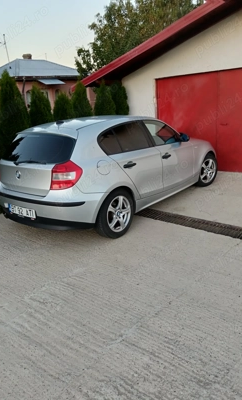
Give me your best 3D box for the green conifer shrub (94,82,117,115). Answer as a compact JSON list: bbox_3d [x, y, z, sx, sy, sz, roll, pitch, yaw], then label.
[{"bbox_3d":[-0.328,-1.797,7.807,0.640,2.244,0.640,8,20,38],"label":"green conifer shrub"}]

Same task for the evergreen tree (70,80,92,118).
[{"bbox_3d":[-0.808,-1.572,7.229,0.640,2.209,0.640,8,20,38],"label":"evergreen tree"}]

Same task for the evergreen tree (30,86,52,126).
[{"bbox_3d":[-1.550,-1.205,6.339,0.640,2.117,0.640,8,20,38],"label":"evergreen tree"}]

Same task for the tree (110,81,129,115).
[{"bbox_3d":[0.003,-1.921,8.210,0.620,2.206,0.620,8,20,38],"label":"tree"}]

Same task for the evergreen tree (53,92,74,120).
[{"bbox_3d":[-1.157,-1.308,6.826,0.620,1.983,0.620,8,20,38],"label":"evergreen tree"}]

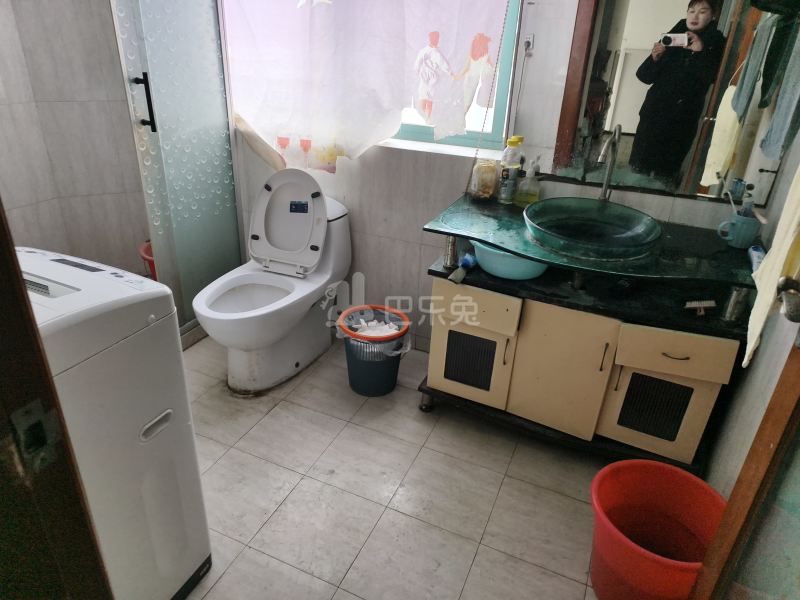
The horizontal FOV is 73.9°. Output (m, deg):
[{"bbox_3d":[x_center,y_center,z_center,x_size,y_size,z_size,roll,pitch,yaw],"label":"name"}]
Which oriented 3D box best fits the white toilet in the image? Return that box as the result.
[{"bbox_3d":[-0.524,-0.090,2.182,0.390,0.810,0.730,13,28,20],"label":"white toilet"}]

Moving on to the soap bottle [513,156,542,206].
[{"bbox_3d":[0.473,-0.435,1.961,0.081,0.179,0.057,13,28,20],"label":"soap bottle"}]

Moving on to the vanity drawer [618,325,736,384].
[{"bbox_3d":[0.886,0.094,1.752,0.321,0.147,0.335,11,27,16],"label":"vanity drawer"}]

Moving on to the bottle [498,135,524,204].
[{"bbox_3d":[0.415,-0.480,1.971,0.071,0.246,0.069,21,32,33],"label":"bottle"}]

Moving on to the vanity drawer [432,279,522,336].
[{"bbox_3d":[0.314,-0.023,1.940,0.313,0.157,0.310,13,28,20],"label":"vanity drawer"}]

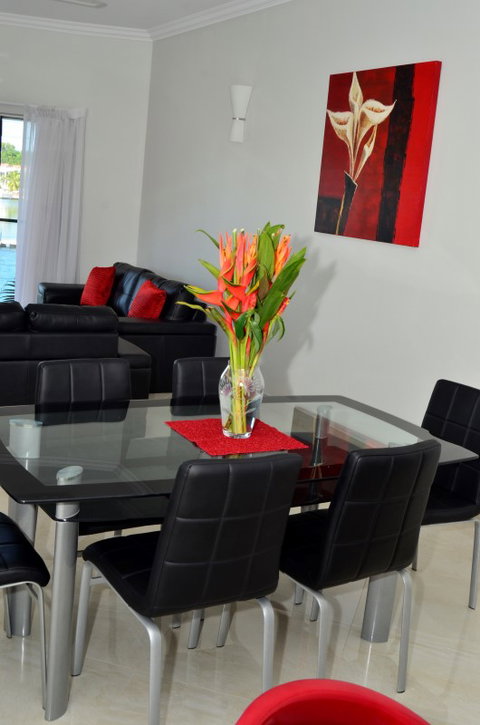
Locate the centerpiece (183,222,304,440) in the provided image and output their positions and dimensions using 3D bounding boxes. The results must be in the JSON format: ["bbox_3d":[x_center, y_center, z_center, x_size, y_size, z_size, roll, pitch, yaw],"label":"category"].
[{"bbox_3d":[0.016,-0.104,2.589,0.390,0.701,0.320,-3,16,-27],"label":"centerpiece"}]

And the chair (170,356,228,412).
[{"bbox_3d":[-0.035,0.465,3.122,0.420,0.918,0.520,-3,16,-27],"label":"chair"}]

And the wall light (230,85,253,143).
[{"bbox_3d":[0.010,-1.736,5.454,0.120,0.380,0.150,-3,16,-27],"label":"wall light"}]

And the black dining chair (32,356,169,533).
[{"bbox_3d":[-0.506,0.489,2.883,0.420,0.918,0.520,-3,16,-27],"label":"black dining chair"}]

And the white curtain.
[{"bbox_3d":[-1.669,-1.214,6.964,0.600,2.060,0.120,-3,16,-27],"label":"white curtain"}]

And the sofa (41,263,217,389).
[{"bbox_3d":[-0.965,-0.318,6.240,0.900,0.780,1.760,-3,16,-27],"label":"sofa"}]

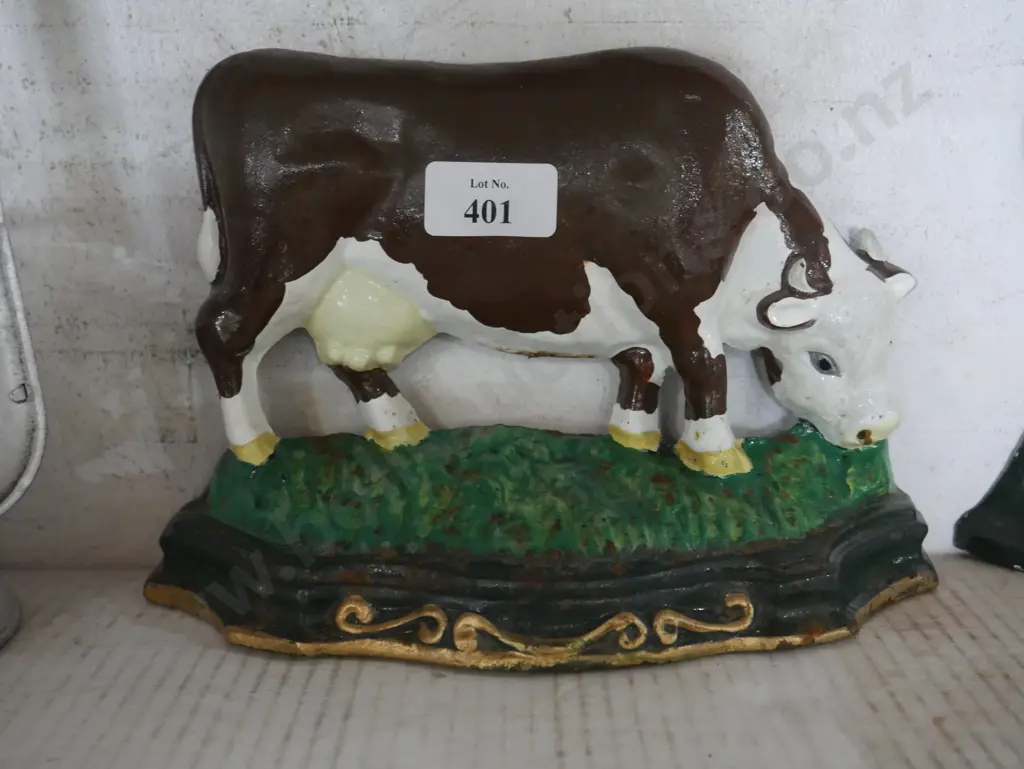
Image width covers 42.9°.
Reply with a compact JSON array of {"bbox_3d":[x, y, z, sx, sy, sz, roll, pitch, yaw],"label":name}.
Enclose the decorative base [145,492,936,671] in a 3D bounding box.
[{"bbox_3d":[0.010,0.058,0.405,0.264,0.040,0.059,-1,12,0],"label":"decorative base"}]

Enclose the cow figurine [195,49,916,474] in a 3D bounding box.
[{"bbox_3d":[0.016,-0.035,0.395,0.221,0.130,0.040,-1,12,0],"label":"cow figurine"}]

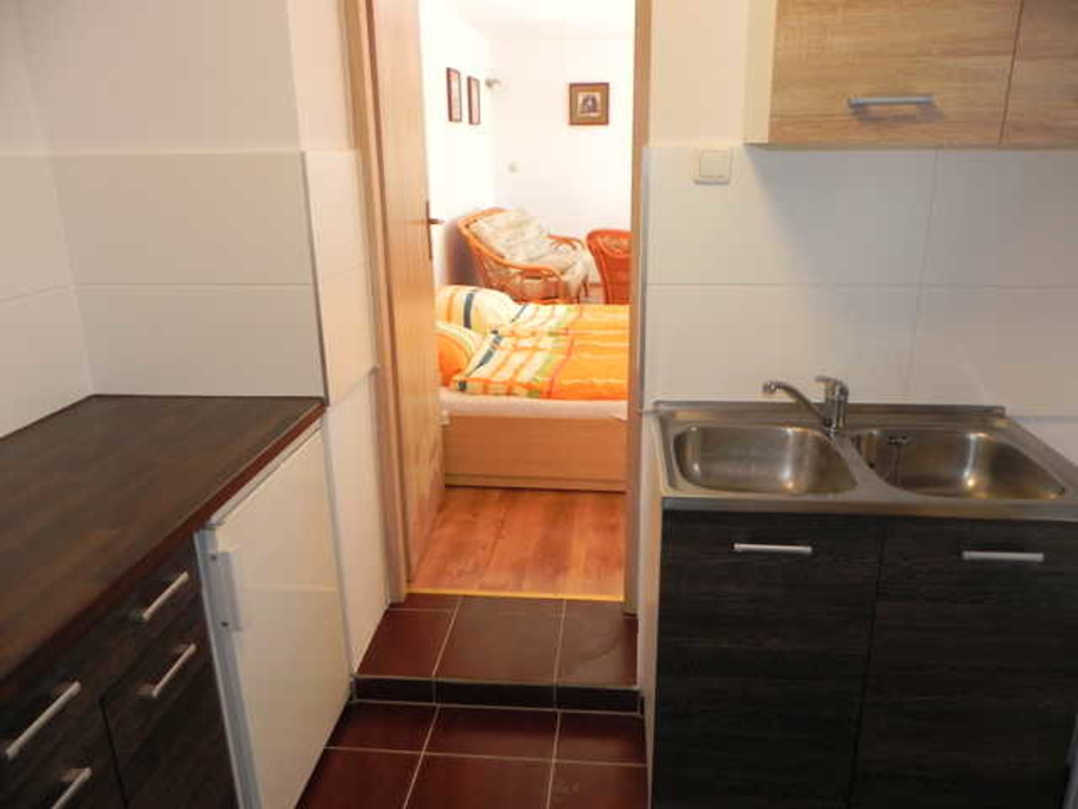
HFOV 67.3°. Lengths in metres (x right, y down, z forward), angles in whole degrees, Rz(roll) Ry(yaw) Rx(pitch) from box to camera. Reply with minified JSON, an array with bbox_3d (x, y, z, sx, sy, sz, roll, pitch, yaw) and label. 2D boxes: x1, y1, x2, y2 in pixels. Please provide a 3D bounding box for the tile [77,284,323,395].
[{"bbox_3d":[-0.829,-0.147,1.988,0.605,0.297,0.010,1,17,5],"label":"tile"}]

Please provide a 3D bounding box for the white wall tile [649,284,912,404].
[{"bbox_3d":[0.543,-0.124,1.861,0.600,0.295,0.010,1,17,5],"label":"white wall tile"}]

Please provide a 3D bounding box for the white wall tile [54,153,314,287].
[{"bbox_3d":[-0.832,-0.432,1.902,0.605,0.298,0.010,1,17,5],"label":"white wall tile"}]

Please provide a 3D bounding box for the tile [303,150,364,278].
[{"bbox_3d":[-0.512,-0.485,2.065,0.010,0.298,0.405,1,17,5],"label":"tile"}]

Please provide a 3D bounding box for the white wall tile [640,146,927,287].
[{"bbox_3d":[0.539,-0.410,1.775,0.600,0.298,0.010,1,17,5],"label":"white wall tile"}]

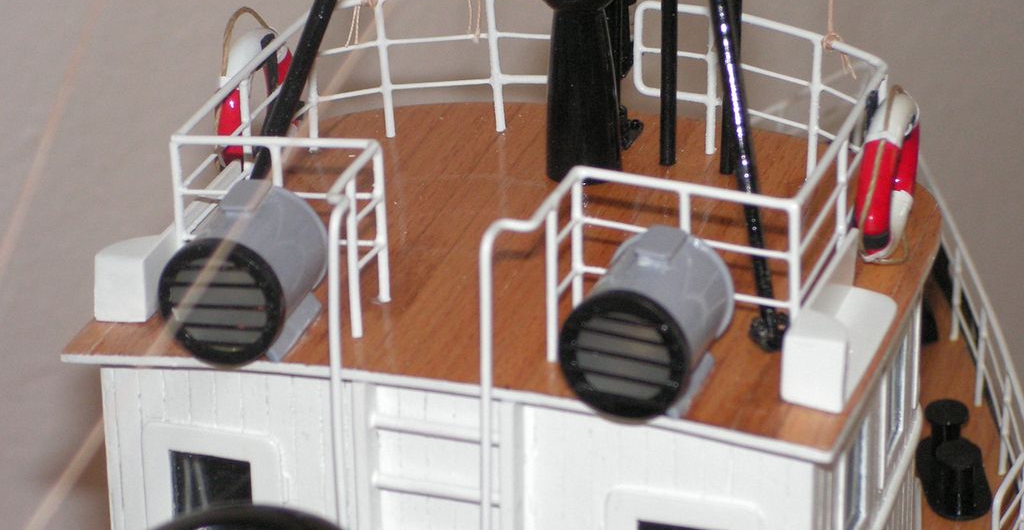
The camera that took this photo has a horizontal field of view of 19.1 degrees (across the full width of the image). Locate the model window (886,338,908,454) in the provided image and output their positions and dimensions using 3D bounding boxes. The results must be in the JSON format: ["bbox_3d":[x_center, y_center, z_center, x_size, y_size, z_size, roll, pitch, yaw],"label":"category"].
[{"bbox_3d":[0.085,0.028,0.668,0.002,0.023,0.020,7,25,15],"label":"model window"}]

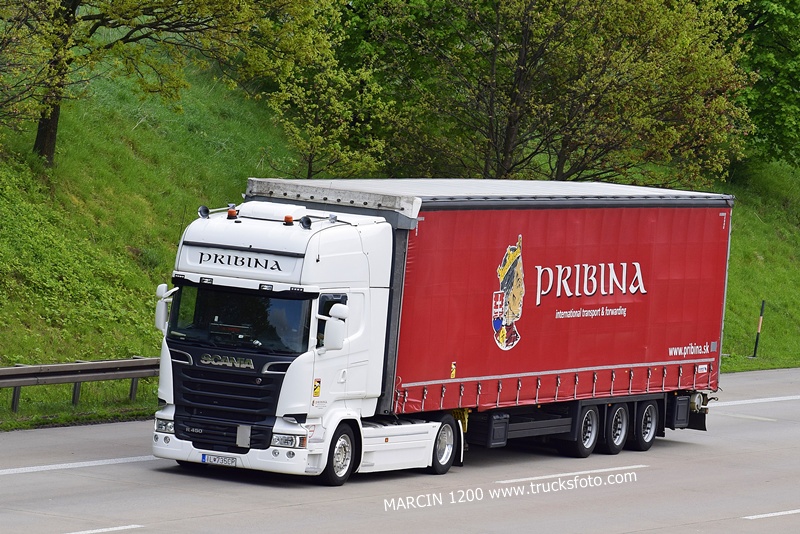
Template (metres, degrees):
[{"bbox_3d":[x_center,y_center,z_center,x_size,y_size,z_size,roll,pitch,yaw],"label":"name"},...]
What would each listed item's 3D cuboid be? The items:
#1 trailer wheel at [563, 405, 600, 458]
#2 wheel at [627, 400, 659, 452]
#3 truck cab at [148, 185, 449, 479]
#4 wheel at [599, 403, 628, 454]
[{"bbox_3d":[2.831,2.525,64.162,0.370,0.930,0.940,6,2,23],"label":"trailer wheel"},{"bbox_3d":[3.903,2.528,66.614,0.370,0.930,0.940,6,2,23],"label":"wheel"},{"bbox_3d":[-1.152,0.968,57.110,2.620,3.800,5.540,6,2,23],"label":"truck cab"},{"bbox_3d":[3.367,2.526,65.388,0.370,0.930,0.940,6,2,23],"label":"wheel"}]

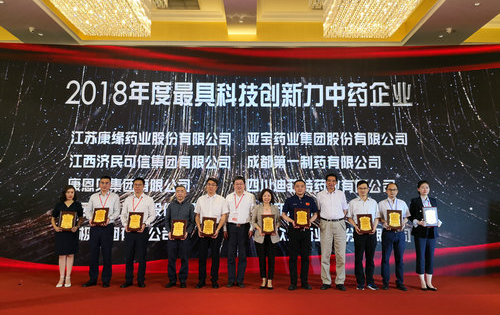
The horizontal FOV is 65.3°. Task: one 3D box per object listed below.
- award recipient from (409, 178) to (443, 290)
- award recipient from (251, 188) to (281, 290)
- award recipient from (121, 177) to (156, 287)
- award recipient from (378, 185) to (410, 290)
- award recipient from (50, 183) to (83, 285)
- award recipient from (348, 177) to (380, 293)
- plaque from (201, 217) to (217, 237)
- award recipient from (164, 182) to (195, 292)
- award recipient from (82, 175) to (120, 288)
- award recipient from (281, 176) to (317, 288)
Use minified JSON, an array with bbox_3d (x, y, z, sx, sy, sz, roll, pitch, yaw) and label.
[{"bbox_3d":[2.832,1.238,6.288,0.498,1.725,0.400,0,-9,2],"label":"award recipient"},{"bbox_3d":[0.266,1.300,6.277,0.459,1.568,0.370,0,-8,0],"label":"award recipient"},{"bbox_3d":[-1.798,1.191,6.292,0.521,1.729,0.400,1,-9,-5],"label":"award recipient"},{"bbox_3d":[2.336,1.258,6.285,0.474,1.684,0.400,0,-9,4],"label":"award recipient"},{"bbox_3d":[-2.942,1.254,6.282,0.482,1.592,0.370,2,-9,-10],"label":"award recipient"},{"bbox_3d":[1.837,1.232,6.288,0.505,1.717,0.400,0,-9,4],"label":"award recipient"},{"bbox_3d":[-0.633,1.089,6.065,0.228,0.315,0.030,2,-16,1],"label":"plaque"},{"bbox_3d":[-1.119,1.258,6.282,0.459,1.601,0.400,1,-9,-4],"label":"award recipient"},{"bbox_3d":[-2.383,1.173,6.294,0.559,1.749,0.400,1,-9,-6],"label":"award recipient"},{"bbox_3d":[0.810,1.226,6.288,0.543,1.728,0.400,0,-8,0],"label":"award recipient"}]

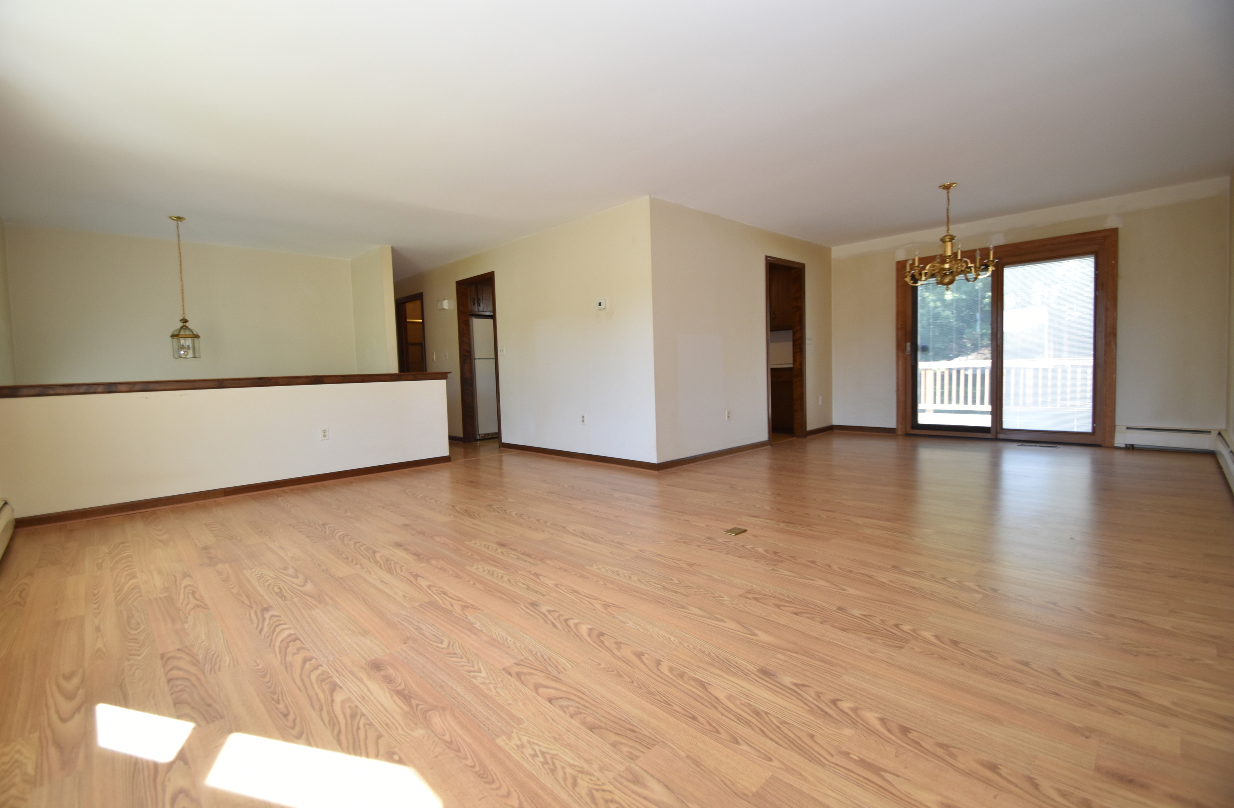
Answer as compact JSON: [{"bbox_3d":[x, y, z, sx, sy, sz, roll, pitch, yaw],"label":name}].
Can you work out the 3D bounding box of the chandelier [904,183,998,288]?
[{"bbox_3d":[2.889,-1.446,4.491,0.683,0.902,0.683,1,5,42],"label":"chandelier"}]

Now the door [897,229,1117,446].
[{"bbox_3d":[4.167,-0.650,5.668,1.951,2.109,0.109,1,5,42],"label":"door"}]

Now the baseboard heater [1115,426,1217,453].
[{"bbox_3d":[5.138,0.327,4.819,0.663,0.203,0.069,1,5,42],"label":"baseboard heater"}]

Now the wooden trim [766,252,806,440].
[{"bbox_3d":[1.985,-0.610,6.097,0.851,2.119,0.129,-5,5,-42],"label":"wooden trim"}]

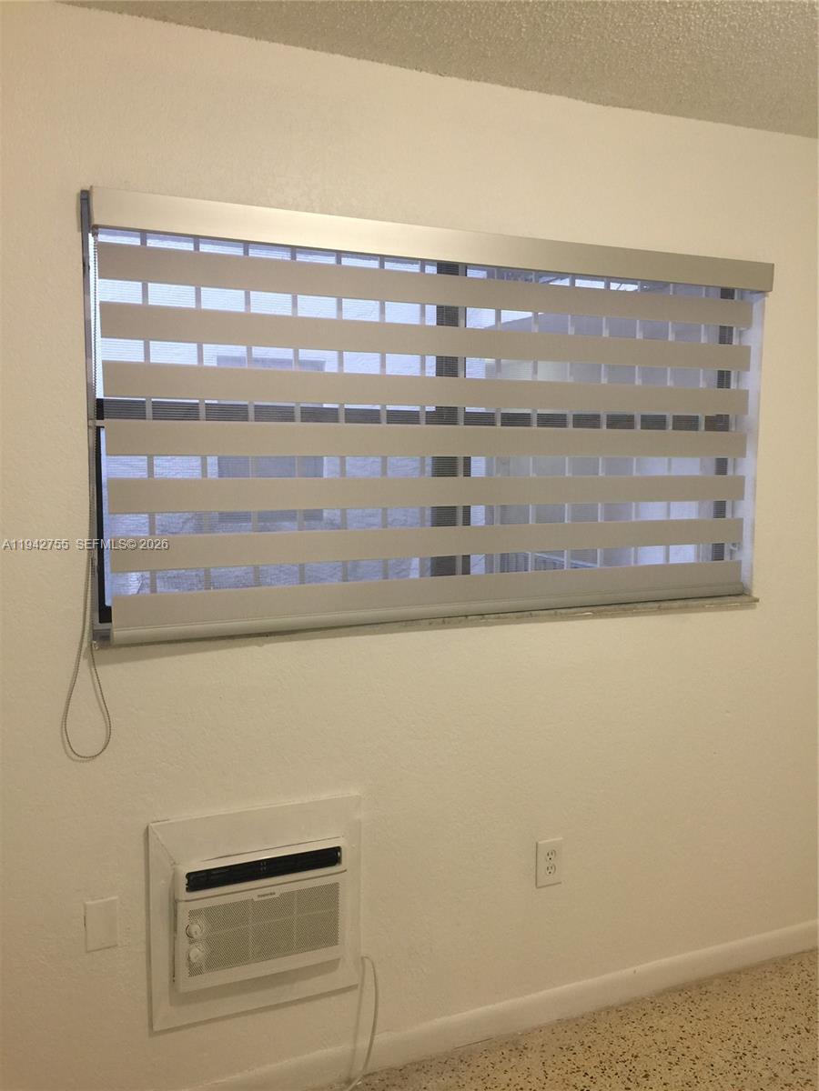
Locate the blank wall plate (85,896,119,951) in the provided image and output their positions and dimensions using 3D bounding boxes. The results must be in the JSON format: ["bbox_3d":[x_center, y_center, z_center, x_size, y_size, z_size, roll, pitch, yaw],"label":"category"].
[{"bbox_3d":[-0.677,0.836,2.016,0.070,0.115,0.009,-2,6,-23],"label":"blank wall plate"}]

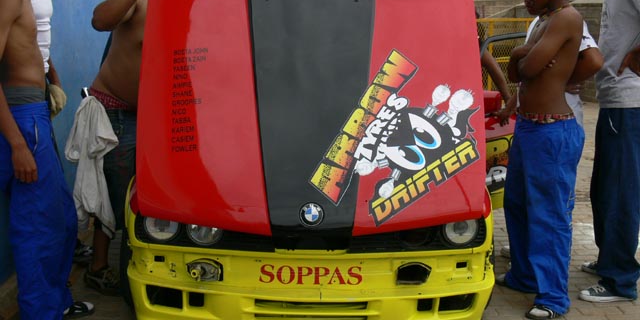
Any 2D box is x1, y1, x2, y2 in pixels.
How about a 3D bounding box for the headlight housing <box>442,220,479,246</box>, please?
[{"bbox_3d":[0.589,0.289,3.080,0.150,0.150,0.100,0,11,0],"label":"headlight housing"}]

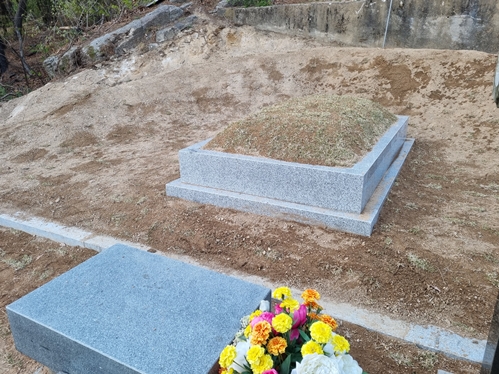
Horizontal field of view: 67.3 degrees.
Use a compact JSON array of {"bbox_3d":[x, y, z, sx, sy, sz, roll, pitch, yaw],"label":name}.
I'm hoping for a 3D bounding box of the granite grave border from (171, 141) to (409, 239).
[{"bbox_3d":[0.676,-0.261,4.104,1.814,0.109,2.687,9,23,27],"label":"granite grave border"}]

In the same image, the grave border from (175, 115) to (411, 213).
[{"bbox_3d":[0.672,-0.449,4.035,1.609,0.292,2.483,9,23,27],"label":"grave border"}]

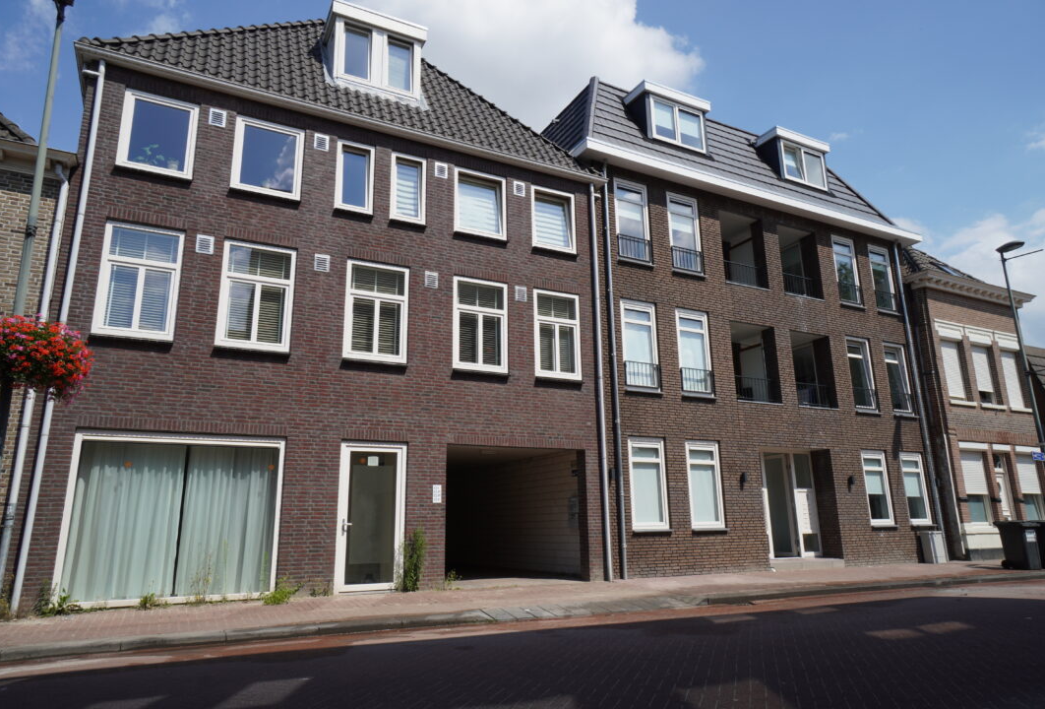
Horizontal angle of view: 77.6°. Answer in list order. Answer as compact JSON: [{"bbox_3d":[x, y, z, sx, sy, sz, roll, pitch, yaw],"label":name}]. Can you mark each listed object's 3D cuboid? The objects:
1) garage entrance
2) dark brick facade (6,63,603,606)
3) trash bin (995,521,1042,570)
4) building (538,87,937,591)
[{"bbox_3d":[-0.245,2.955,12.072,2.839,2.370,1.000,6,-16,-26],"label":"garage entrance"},{"bbox_3d":[-2.636,-0.163,11.331,9.267,8.116,0.600,6,-16,-26],"label":"dark brick facade"},{"bbox_3d":[11.743,4.470,15.239,0.580,1.070,0.730,4,-15,-16],"label":"trash bin"},{"bbox_3d":[4.371,-0.209,19.698,11.395,12.309,9.480,6,-16,-26],"label":"building"}]

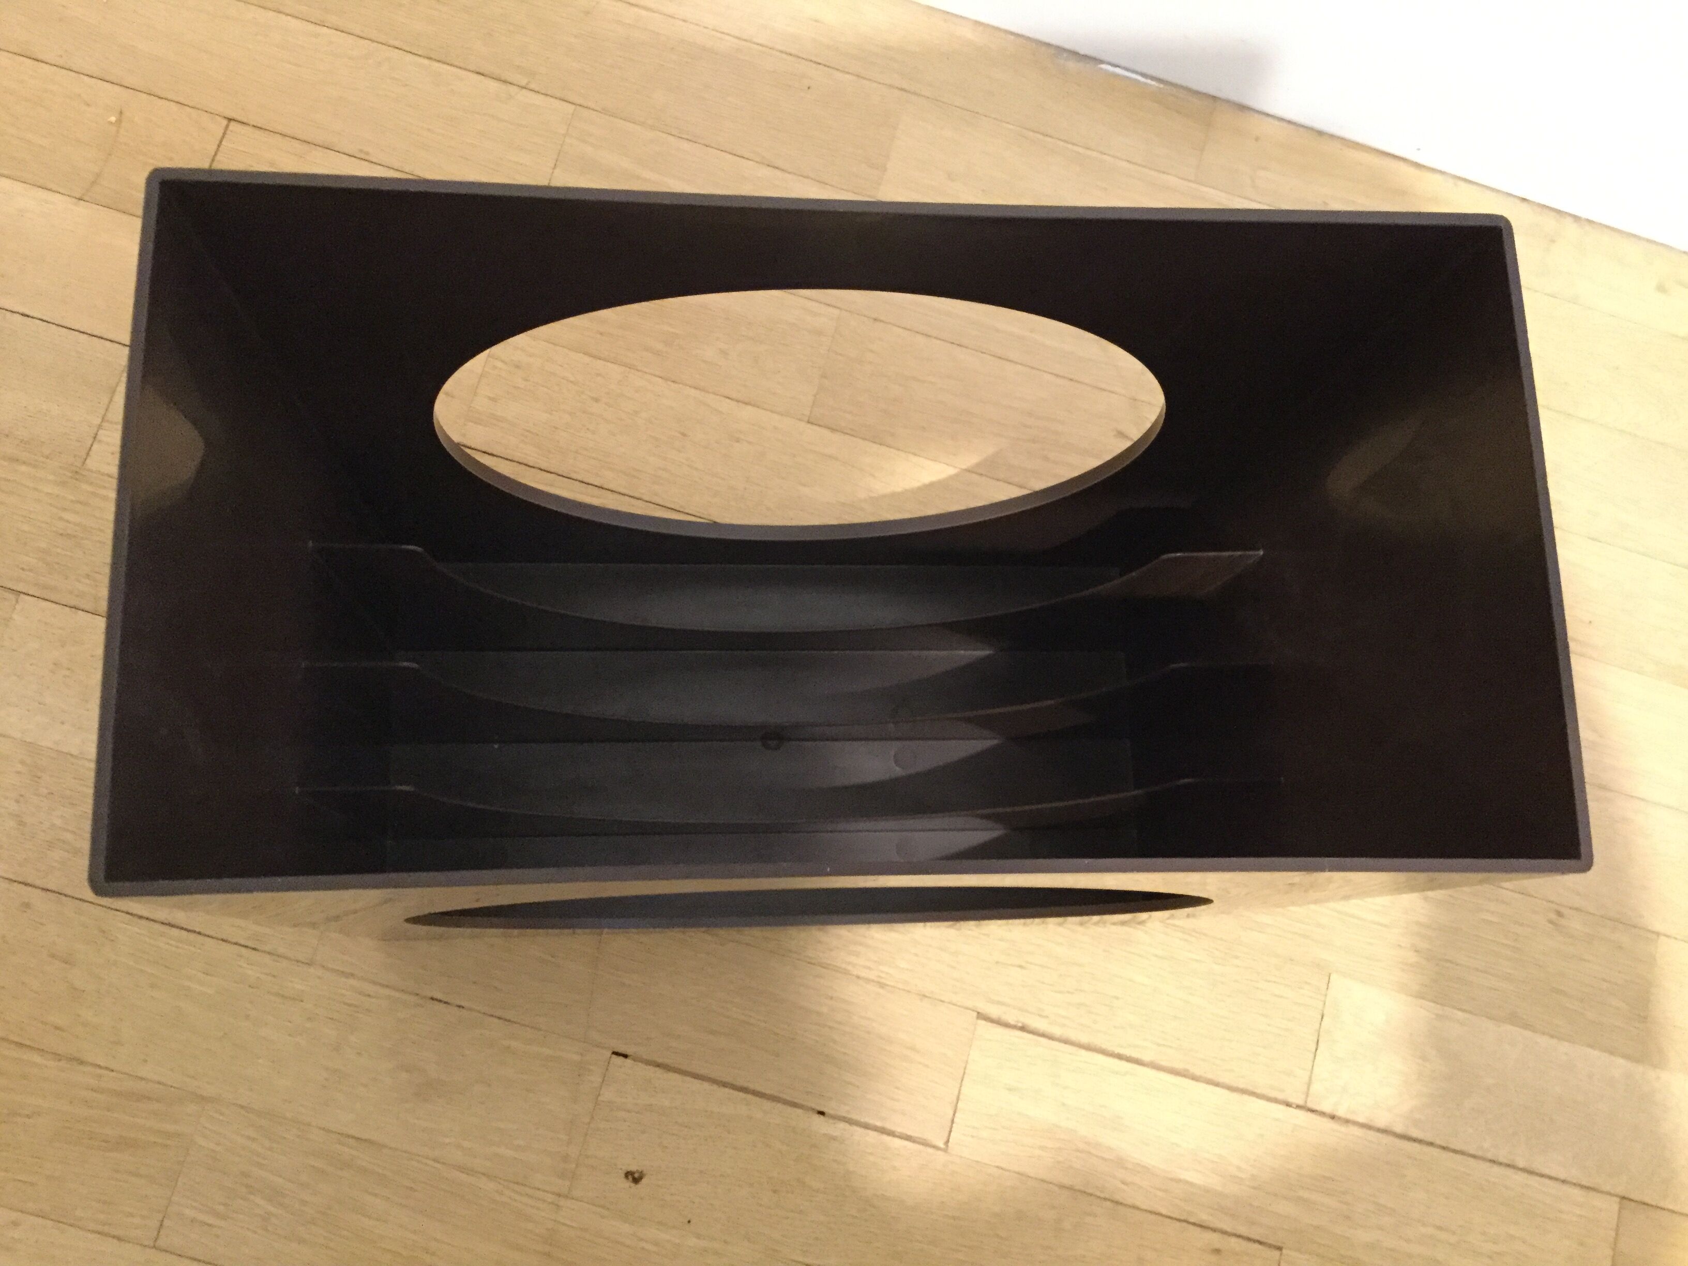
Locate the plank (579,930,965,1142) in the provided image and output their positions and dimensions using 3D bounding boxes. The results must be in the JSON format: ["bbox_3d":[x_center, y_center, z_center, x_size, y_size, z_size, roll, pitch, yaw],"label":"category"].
[{"bbox_3d":[-0.030,0.182,0.698,0.175,0.014,0.062,17,78,-2],"label":"plank"}]

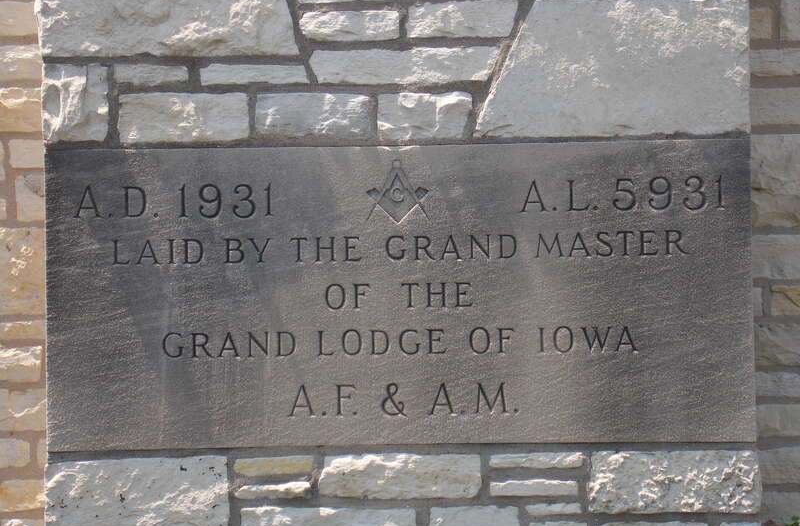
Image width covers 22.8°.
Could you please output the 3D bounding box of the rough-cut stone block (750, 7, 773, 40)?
[{"bbox_3d":[0.588,-0.391,3.296,0.045,0.051,0.070,-1,-2,0],"label":"rough-cut stone block"}]

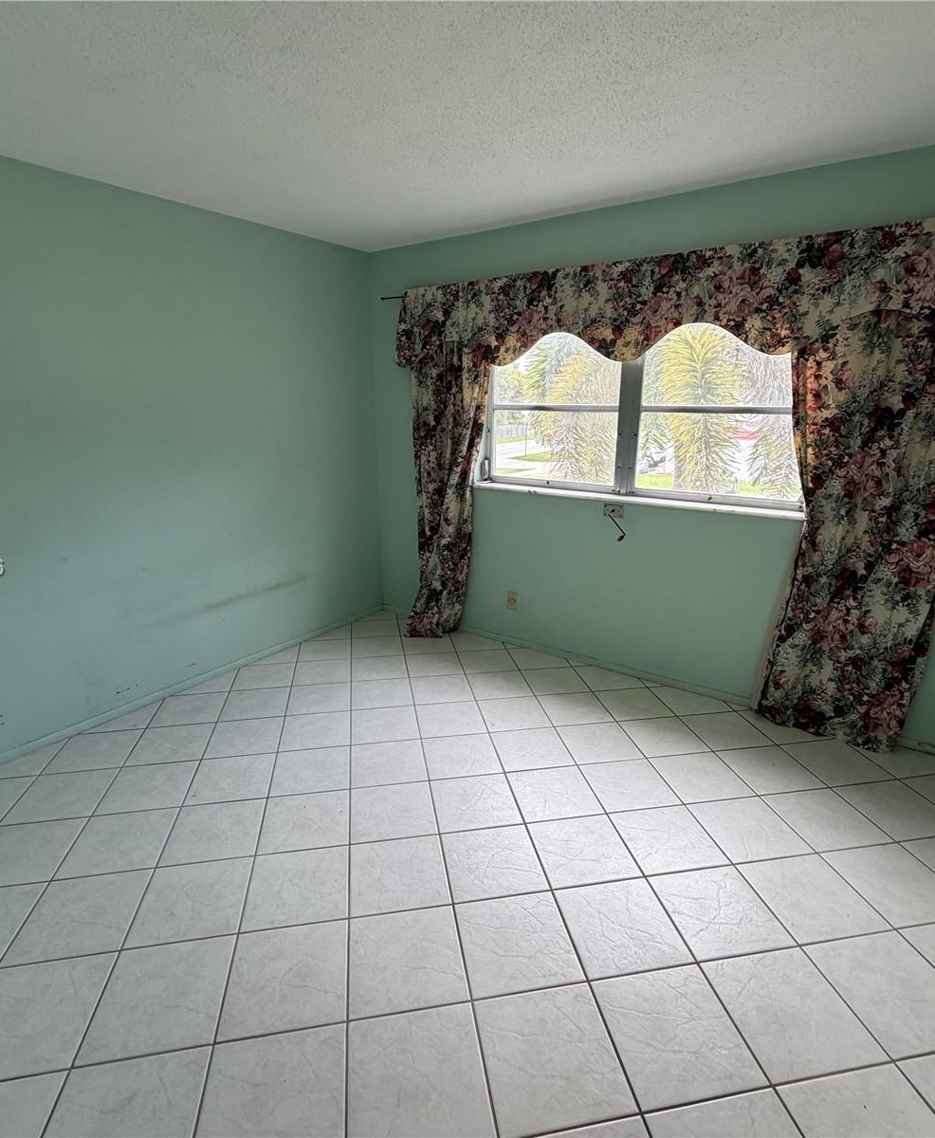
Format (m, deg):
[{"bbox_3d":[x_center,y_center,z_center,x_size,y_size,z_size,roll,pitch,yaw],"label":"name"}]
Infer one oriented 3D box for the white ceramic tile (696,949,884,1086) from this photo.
[{"bbox_3d":[0.835,1.152,1.604,0.318,0.010,0.318,-3,16,-10],"label":"white ceramic tile"}]

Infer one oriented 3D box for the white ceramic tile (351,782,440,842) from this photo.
[{"bbox_3d":[-0.291,0.951,2.400,0.324,0.010,0.324,-3,16,-10],"label":"white ceramic tile"}]

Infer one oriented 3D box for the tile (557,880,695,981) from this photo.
[{"bbox_3d":[0.469,1.098,1.889,0.324,0.010,0.324,-3,16,-10],"label":"tile"}]

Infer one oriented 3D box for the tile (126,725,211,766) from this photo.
[{"bbox_3d":[-1.374,0.818,2.856,0.324,0.010,0.324,-3,16,-10],"label":"tile"}]

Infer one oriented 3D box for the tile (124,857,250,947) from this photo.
[{"bbox_3d":[-0.863,1.052,1.944,0.315,0.010,0.315,-3,16,-10],"label":"tile"}]

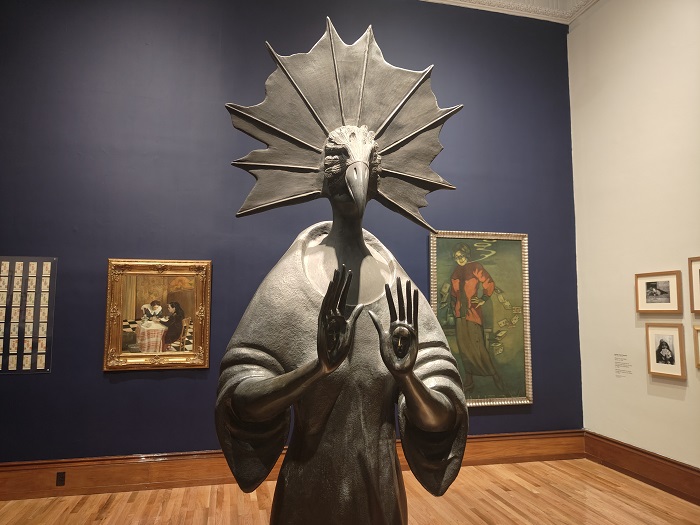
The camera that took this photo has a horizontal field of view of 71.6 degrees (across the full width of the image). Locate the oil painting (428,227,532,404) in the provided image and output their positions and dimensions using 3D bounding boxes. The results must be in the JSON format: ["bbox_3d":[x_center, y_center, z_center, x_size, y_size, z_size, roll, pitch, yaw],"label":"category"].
[{"bbox_3d":[1.444,0.611,5.335,1.189,1.880,0.050,2,-6,-13],"label":"oil painting"}]

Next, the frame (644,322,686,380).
[{"bbox_3d":[2.923,0.812,4.484,0.030,0.483,0.393,2,-6,-13],"label":"frame"}]

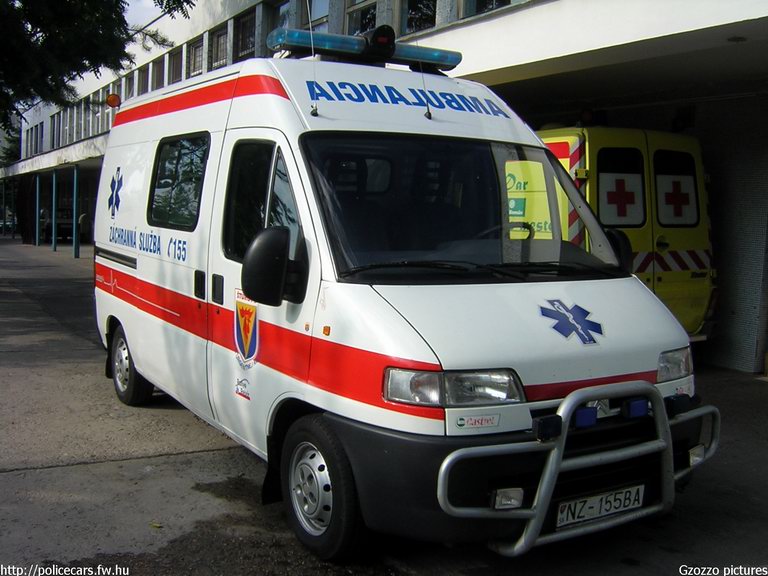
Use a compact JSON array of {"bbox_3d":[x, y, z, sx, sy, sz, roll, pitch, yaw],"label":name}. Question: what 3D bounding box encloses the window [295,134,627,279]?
[{"bbox_3d":[0.470,-0.377,3.975,1.800,0.970,0.160,-2,-37,-33],"label":"window"}]

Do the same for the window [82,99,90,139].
[{"bbox_3d":[-8.357,-4.752,22.460,0.120,1.130,0.880,-1,7,-32],"label":"window"}]

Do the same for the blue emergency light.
[{"bbox_3d":[-0.091,-1.413,4.779,1.220,0.180,0.260,-2,7,-33],"label":"blue emergency light"}]

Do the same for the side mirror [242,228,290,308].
[{"bbox_3d":[-0.488,-0.085,3.398,0.210,0.330,0.140,-2,7,-33],"label":"side mirror"}]

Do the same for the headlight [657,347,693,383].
[{"bbox_3d":[1.376,0.338,3.827,0.160,0.145,0.550,8,8,43],"label":"headlight"}]

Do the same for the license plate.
[{"bbox_3d":[0.919,0.913,3.355,0.520,0.113,0.020,-2,11,-33],"label":"license plate"}]

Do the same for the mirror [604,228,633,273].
[{"bbox_3d":[1.366,-0.156,4.627,0.210,0.330,0.140,-2,7,-33],"label":"mirror"}]

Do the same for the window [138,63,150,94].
[{"bbox_3d":[-5.226,-4.268,17.392,0.120,1.150,0.880,-1,7,-32],"label":"window"}]

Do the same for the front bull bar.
[{"bbox_3d":[0.912,0.711,3.354,1.680,0.670,0.280,-2,7,-33],"label":"front bull bar"}]

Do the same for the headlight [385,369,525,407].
[{"bbox_3d":[0.278,0.373,3.106,0.550,0.145,0.160,0,6,-20],"label":"headlight"}]

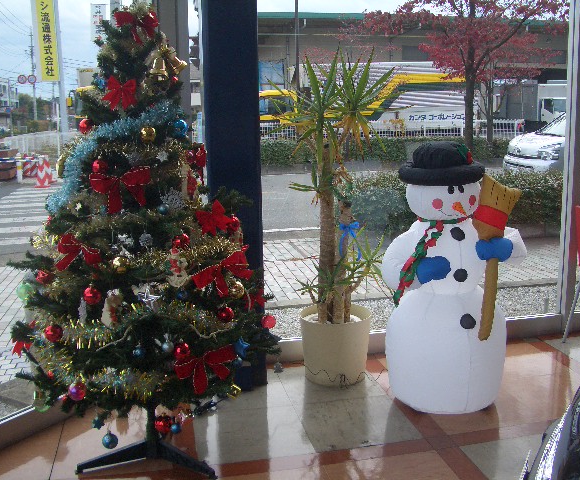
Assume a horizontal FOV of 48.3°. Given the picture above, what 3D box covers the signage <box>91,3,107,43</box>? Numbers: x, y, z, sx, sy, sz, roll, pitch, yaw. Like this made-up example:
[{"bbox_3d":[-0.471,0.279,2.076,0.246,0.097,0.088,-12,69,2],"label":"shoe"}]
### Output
[{"bbox_3d":[-6.057,-6.859,20.500,0.480,1.150,0.120,-3,10,-12],"label":"signage"}]

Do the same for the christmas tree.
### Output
[{"bbox_3d":[-0.535,-0.020,2.350,0.980,1.730,0.950,-3,10,-11],"label":"christmas tree"}]

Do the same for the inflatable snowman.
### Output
[{"bbox_3d":[0.730,0.138,2.900,0.650,1.170,0.580,-2,10,-6],"label":"inflatable snowman"}]

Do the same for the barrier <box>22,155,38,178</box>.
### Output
[{"bbox_3d":[-6.649,-1.885,16.600,0.460,0.610,0.280,-3,10,-12],"label":"barrier"}]

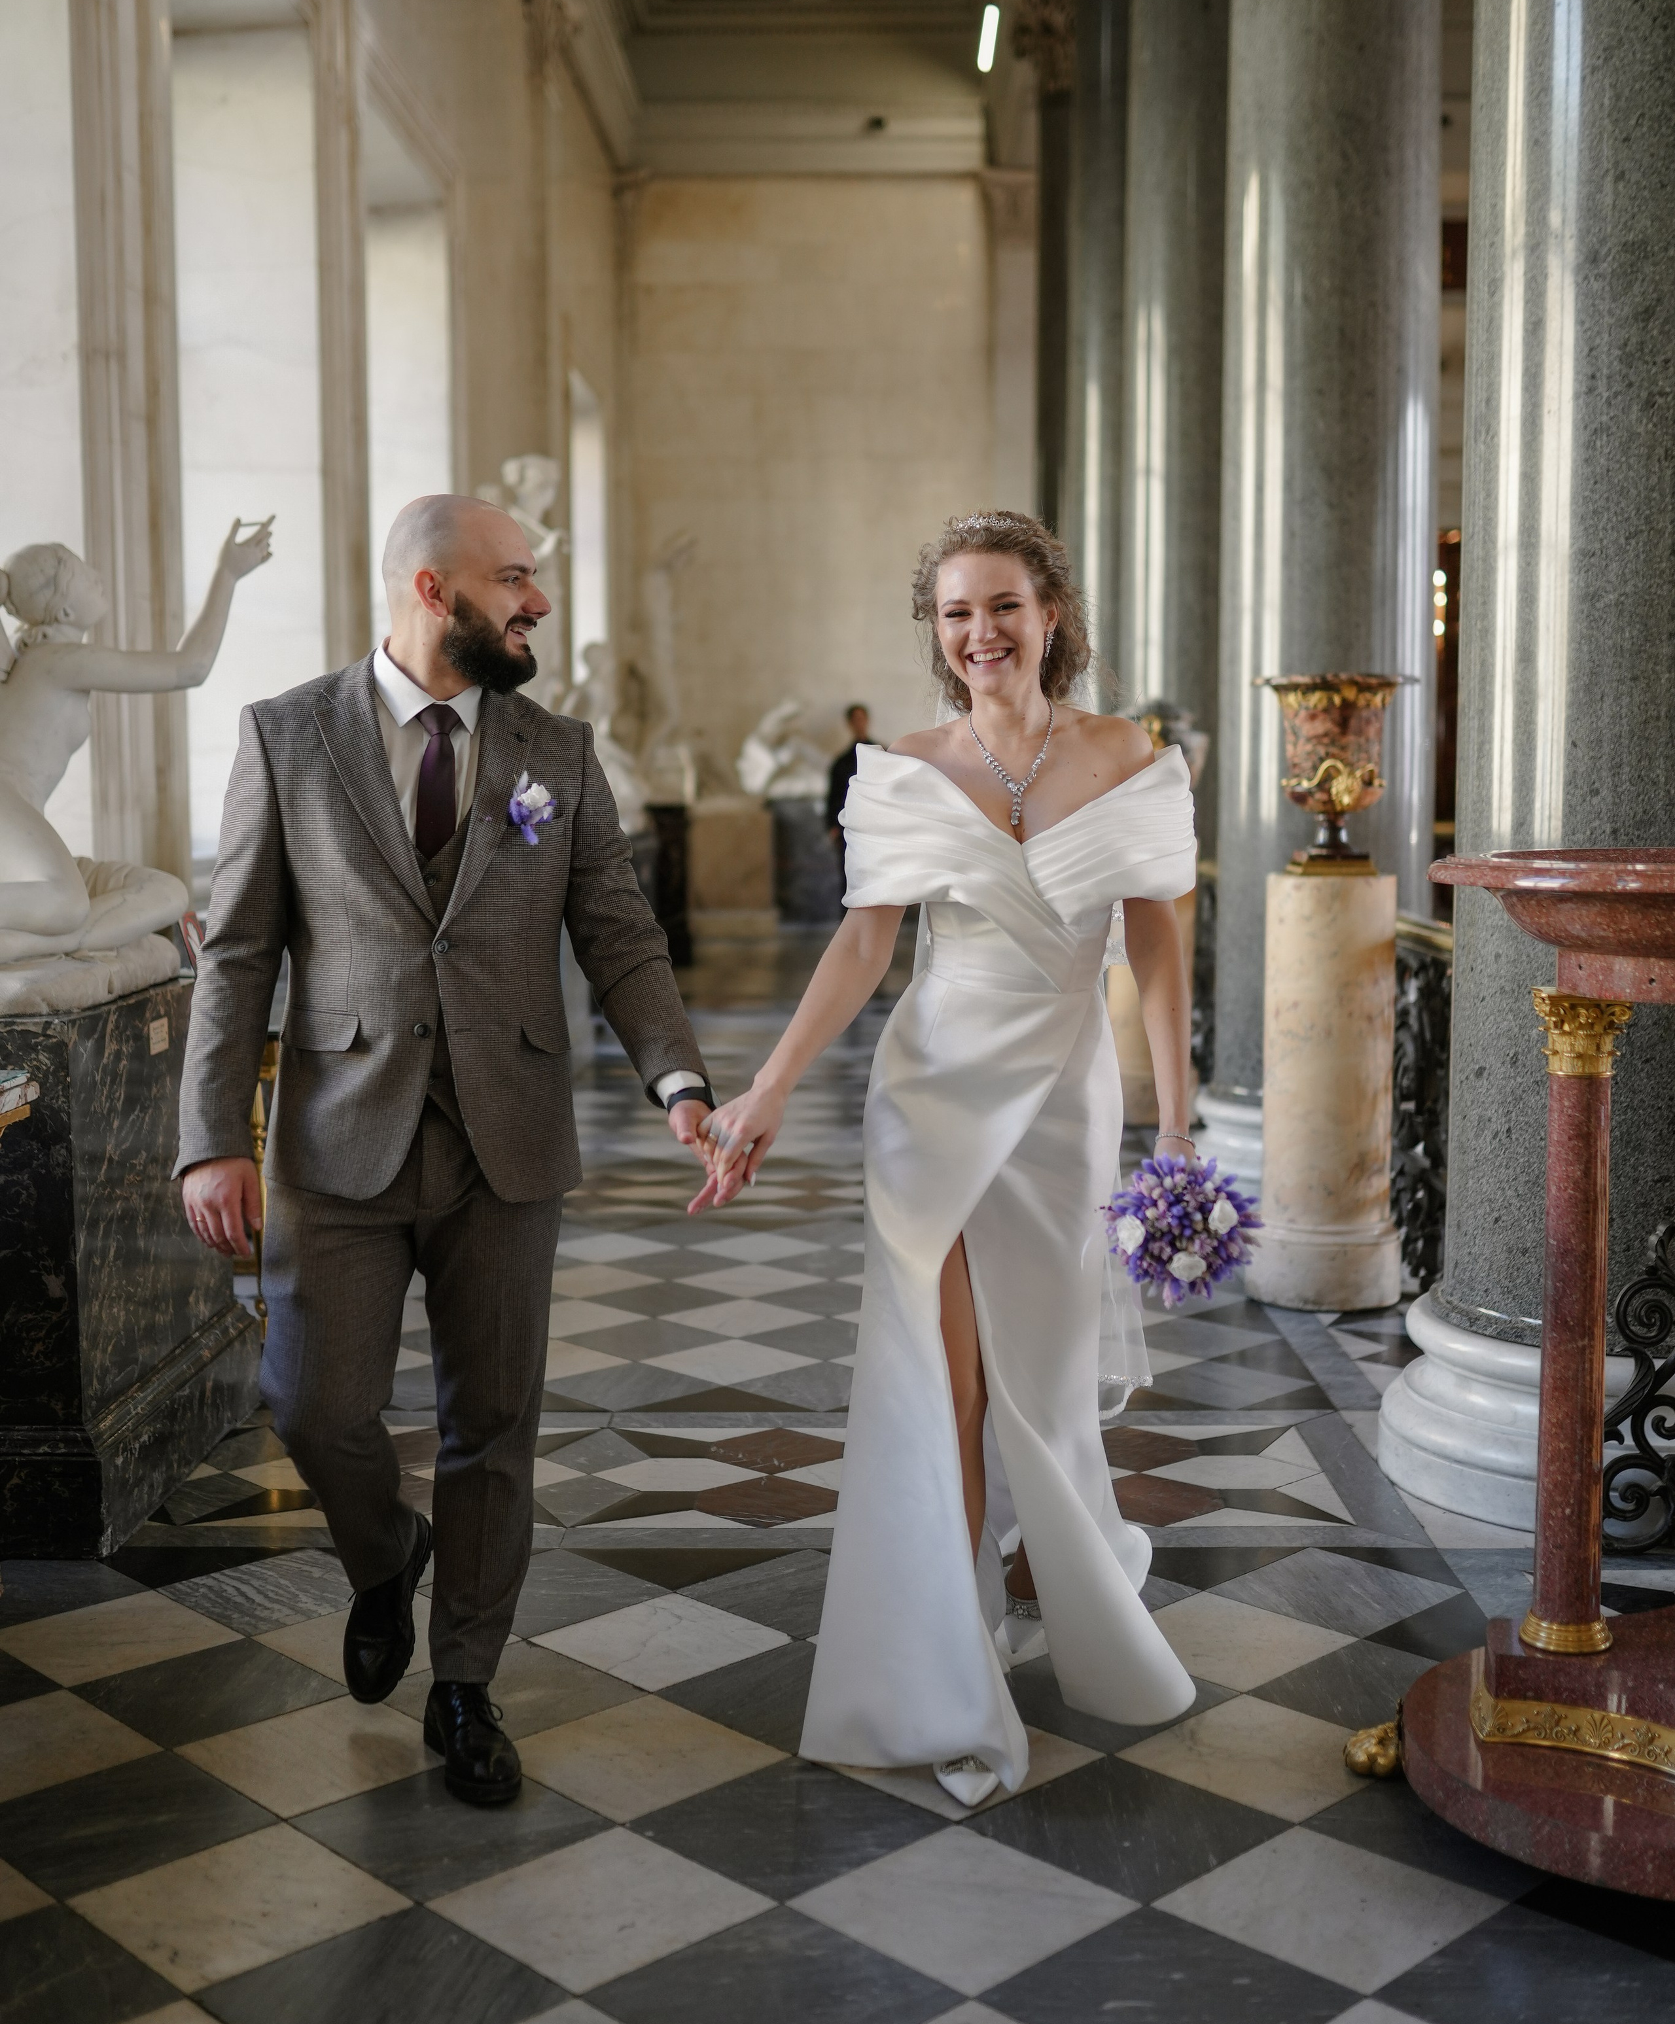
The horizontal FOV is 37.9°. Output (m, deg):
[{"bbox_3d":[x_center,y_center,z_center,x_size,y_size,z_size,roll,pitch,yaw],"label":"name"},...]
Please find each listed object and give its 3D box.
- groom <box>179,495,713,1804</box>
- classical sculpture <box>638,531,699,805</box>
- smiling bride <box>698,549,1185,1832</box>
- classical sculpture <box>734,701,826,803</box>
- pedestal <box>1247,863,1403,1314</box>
[{"bbox_3d":[-0.562,0.172,3.525,0.780,1.785,0.550,-1,6,-5],"label":"groom"},{"bbox_3d":[-1.166,-2.352,16.765,0.430,1.863,0.450,-5,7,-36],"label":"classical sculpture"},{"bbox_3d":[0.157,0.174,3.555,0.712,1.766,0.680,0,6,4],"label":"smiling bride"},{"bbox_3d":[-0.465,-2.174,20.293,0.787,0.839,0.650,-1,6,-8],"label":"classical sculpture"},{"bbox_3d":[1.286,0.184,6.436,0.405,1.134,0.405,0,6,1],"label":"pedestal"}]

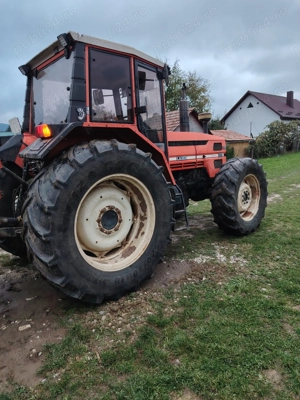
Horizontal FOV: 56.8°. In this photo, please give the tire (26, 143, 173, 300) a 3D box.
[{"bbox_3d":[-0.464,0.222,3.048,1.730,1.720,0.520,-11,13,-41],"label":"tire"}]

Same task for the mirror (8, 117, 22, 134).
[{"bbox_3d":[-1.992,-1.094,4.100,0.155,0.230,0.050,-14,9,5],"label":"mirror"}]

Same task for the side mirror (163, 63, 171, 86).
[{"bbox_3d":[0.217,-1.616,3.580,0.070,0.285,0.170,-4,10,-9],"label":"side mirror"}]

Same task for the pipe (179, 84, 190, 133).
[{"bbox_3d":[0.608,-1.618,4.860,0.160,0.850,0.160,-3,10,0],"label":"pipe"}]

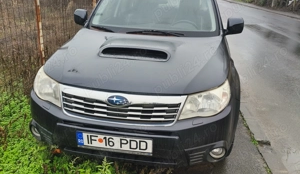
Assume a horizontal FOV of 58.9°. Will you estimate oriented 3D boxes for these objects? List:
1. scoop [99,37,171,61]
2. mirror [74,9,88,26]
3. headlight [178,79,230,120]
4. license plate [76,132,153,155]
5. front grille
[{"bbox_3d":[-0.089,-0.336,2.362,0.610,0.120,0.470,5,14,9],"label":"scoop"},{"bbox_3d":[-0.816,-0.825,3.178,0.195,0.180,0.140,5,20,9],"label":"mirror"},{"bbox_3d":[0.395,0.086,1.866,0.360,0.220,0.370,5,20,9],"label":"headlight"},{"bbox_3d":[-0.240,0.383,1.804,0.525,0.125,0.022,5,20,9],"label":"license plate"},{"bbox_3d":[-0.215,0.120,1.816,0.880,0.200,0.130,5,12,9],"label":"front grille"}]

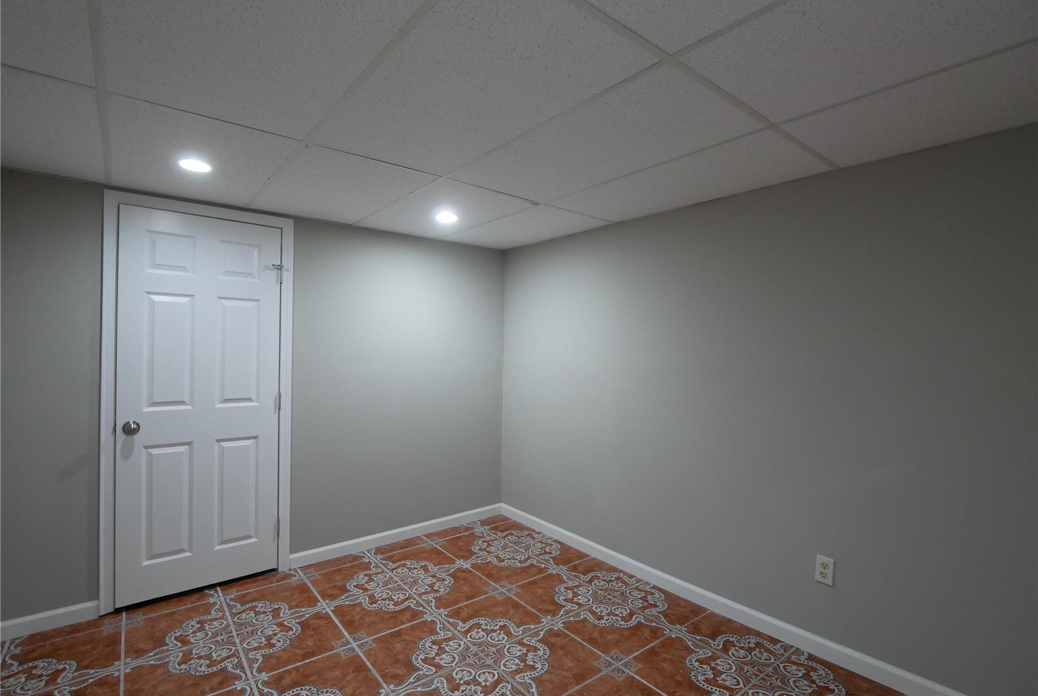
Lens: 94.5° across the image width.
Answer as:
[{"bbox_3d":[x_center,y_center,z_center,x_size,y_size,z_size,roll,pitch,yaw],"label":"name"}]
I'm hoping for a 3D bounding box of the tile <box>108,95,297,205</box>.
[{"bbox_3d":[-1.437,-0.822,2.147,0.600,0.018,1.156,0,0,-39],"label":"tile"}]

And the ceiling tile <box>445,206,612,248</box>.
[{"bbox_3d":[0.009,-0.812,3.315,0.619,0.018,1.156,0,0,-39],"label":"ceiling tile"}]

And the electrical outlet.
[{"bbox_3d":[1.351,0.986,2.125,0.008,0.114,0.070,0,0,-39],"label":"electrical outlet"}]

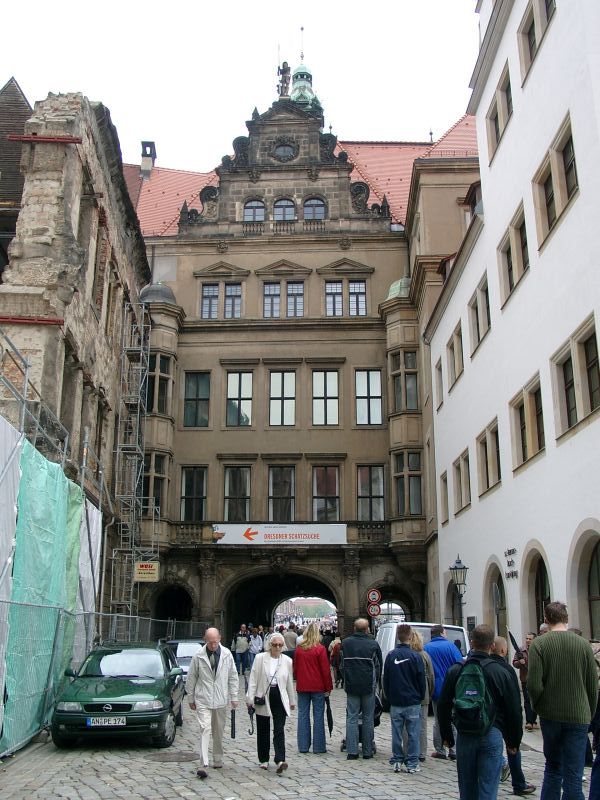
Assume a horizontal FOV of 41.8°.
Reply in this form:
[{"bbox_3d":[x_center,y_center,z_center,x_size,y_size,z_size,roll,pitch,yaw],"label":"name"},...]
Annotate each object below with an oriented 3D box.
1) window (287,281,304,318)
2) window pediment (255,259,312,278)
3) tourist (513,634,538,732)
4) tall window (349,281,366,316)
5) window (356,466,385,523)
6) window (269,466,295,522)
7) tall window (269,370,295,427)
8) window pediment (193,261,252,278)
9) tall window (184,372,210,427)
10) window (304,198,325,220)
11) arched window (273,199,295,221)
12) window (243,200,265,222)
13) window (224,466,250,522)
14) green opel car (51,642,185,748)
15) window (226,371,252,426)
[{"bbox_3d":[-0.225,-5.334,41.655,0.961,2.059,0.200,-1,-16,3],"label":"window"},{"bbox_3d":[-0.859,-6.977,41.685,3.083,1.043,0.450,-1,-16,3],"label":"window pediment"},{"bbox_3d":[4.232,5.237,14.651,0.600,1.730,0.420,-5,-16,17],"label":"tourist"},{"bbox_3d":[3.026,-5.341,41.351,0.900,1.960,0.250,-1,-16,4],"label":"tall window"},{"bbox_3d":[3.461,4.541,38.579,1.340,2.720,0.280,-1,-16,4],"label":"window"},{"bbox_3d":[-0.826,4.373,35.815,1.182,2.734,0.200,-1,-17,3],"label":"window"},{"bbox_3d":[-0.895,-0.104,40.197,1.333,3.007,0.200,-1,-16,3],"label":"tall window"},{"bbox_3d":[-4.144,-6.921,41.824,3.068,0.988,0.450,-1,-16,3],"label":"window pediment"},{"bbox_3d":[-5.260,-0.040,40.385,1.361,2.994,0.200,-1,-16,3],"label":"tall window"},{"bbox_3d":[0.740,-9.764,40.238,1.058,1.177,0.200,-1,-17,3],"label":"window"},{"bbox_3d":[-0.912,-10.527,43.425,1.180,1.300,0.280,-1,-16,4],"label":"arched window"},{"bbox_3d":[-2.525,-10.500,43.704,1.217,1.397,0.200,-1,-16,3],"label":"window"},{"bbox_3d":[-3.080,4.740,38.920,1.294,2.937,0.200,-1,-16,3],"label":"window"},{"bbox_3d":[-2.676,4.580,12.430,1.710,1.450,4.240,1,-17,-4],"label":"green opel car"},{"bbox_3d":[-3.076,-0.053,40.285,1.339,3.013,0.200,-1,-16,3],"label":"window"}]

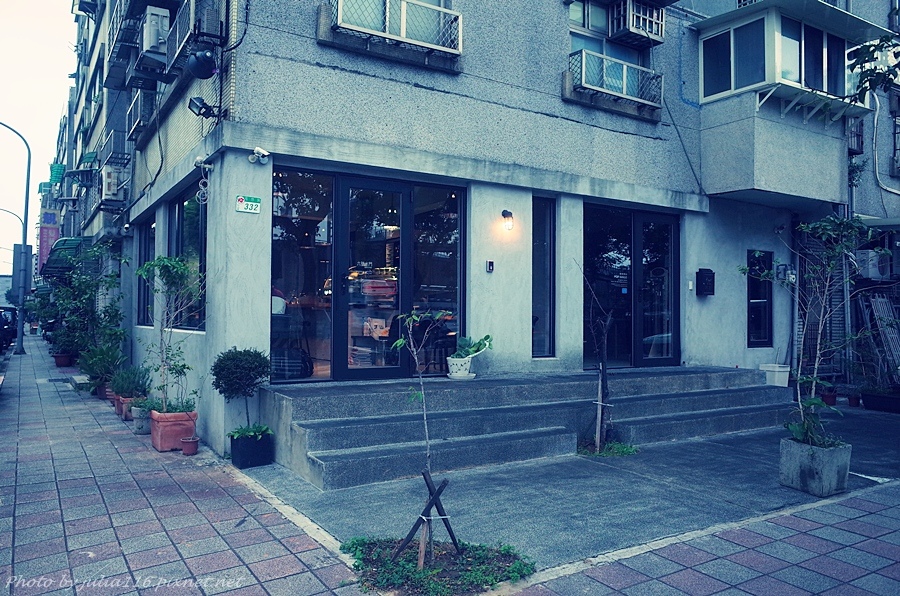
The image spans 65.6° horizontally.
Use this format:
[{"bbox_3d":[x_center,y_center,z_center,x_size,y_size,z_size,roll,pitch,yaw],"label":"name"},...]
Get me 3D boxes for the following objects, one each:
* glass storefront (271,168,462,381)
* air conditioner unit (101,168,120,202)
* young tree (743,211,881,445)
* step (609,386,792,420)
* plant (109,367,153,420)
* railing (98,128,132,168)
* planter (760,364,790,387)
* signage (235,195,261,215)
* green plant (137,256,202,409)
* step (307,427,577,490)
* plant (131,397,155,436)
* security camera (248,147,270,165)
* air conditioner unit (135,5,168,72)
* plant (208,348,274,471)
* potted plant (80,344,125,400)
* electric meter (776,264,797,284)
[{"bbox_3d":[-0.853,-0.232,8.171,2.477,2.363,0.116,1,-1,-31],"label":"glass storefront"},{"bbox_3d":[-6.182,-2.025,12.681,0.280,0.580,0.780,1,-2,-32],"label":"air conditioner unit"},{"bbox_3d":[3.140,0.273,6.050,1.120,1.880,0.950,0,-2,27],"label":"young tree"},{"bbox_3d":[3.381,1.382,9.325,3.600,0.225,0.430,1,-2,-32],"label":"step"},{"bbox_3d":[-4.436,1.307,9.748,0.560,0.740,0.520,1,-2,-32],"label":"plant"},{"bbox_3d":[-7.321,-3.167,15.241,0.360,0.460,2.450,1,-2,-32],"label":"railing"},{"bbox_3d":[4.593,1.085,9.874,0.275,0.312,0.275,1,-1,-31],"label":"planter"},{"bbox_3d":[-2.072,-0.957,7.197,0.252,0.166,0.020,1,-2,-32],"label":"signage"},{"bbox_3d":[-3.041,0.397,7.600,0.700,1.640,0.580,1,-2,-22],"label":"green plant"},{"bbox_3d":[0.038,1.492,6.597,2.750,0.239,0.392,1,-2,-32],"label":"step"},{"bbox_3d":[-3.732,1.425,8.483,0.300,0.441,0.300,1,-2,-32],"label":"plant"},{"bbox_3d":[-1.936,-1.448,7.099,0.188,0.167,0.123,0,-1,9],"label":"security camera"},{"bbox_3d":[-4.090,-3.545,9.604,0.310,0.590,0.800,1,-2,-32],"label":"air conditioner unit"},{"bbox_3d":[-2.003,1.038,6.708,0.550,1.133,0.530,1,-2,-32],"label":"plant"},{"bbox_3d":[-5.970,1.271,12.000,0.720,0.930,0.700,1,-2,-26],"label":"potted plant"},{"bbox_3d":[6.023,-0.421,12.503,0.290,0.320,0.160,1,-2,-32],"label":"electric meter"}]

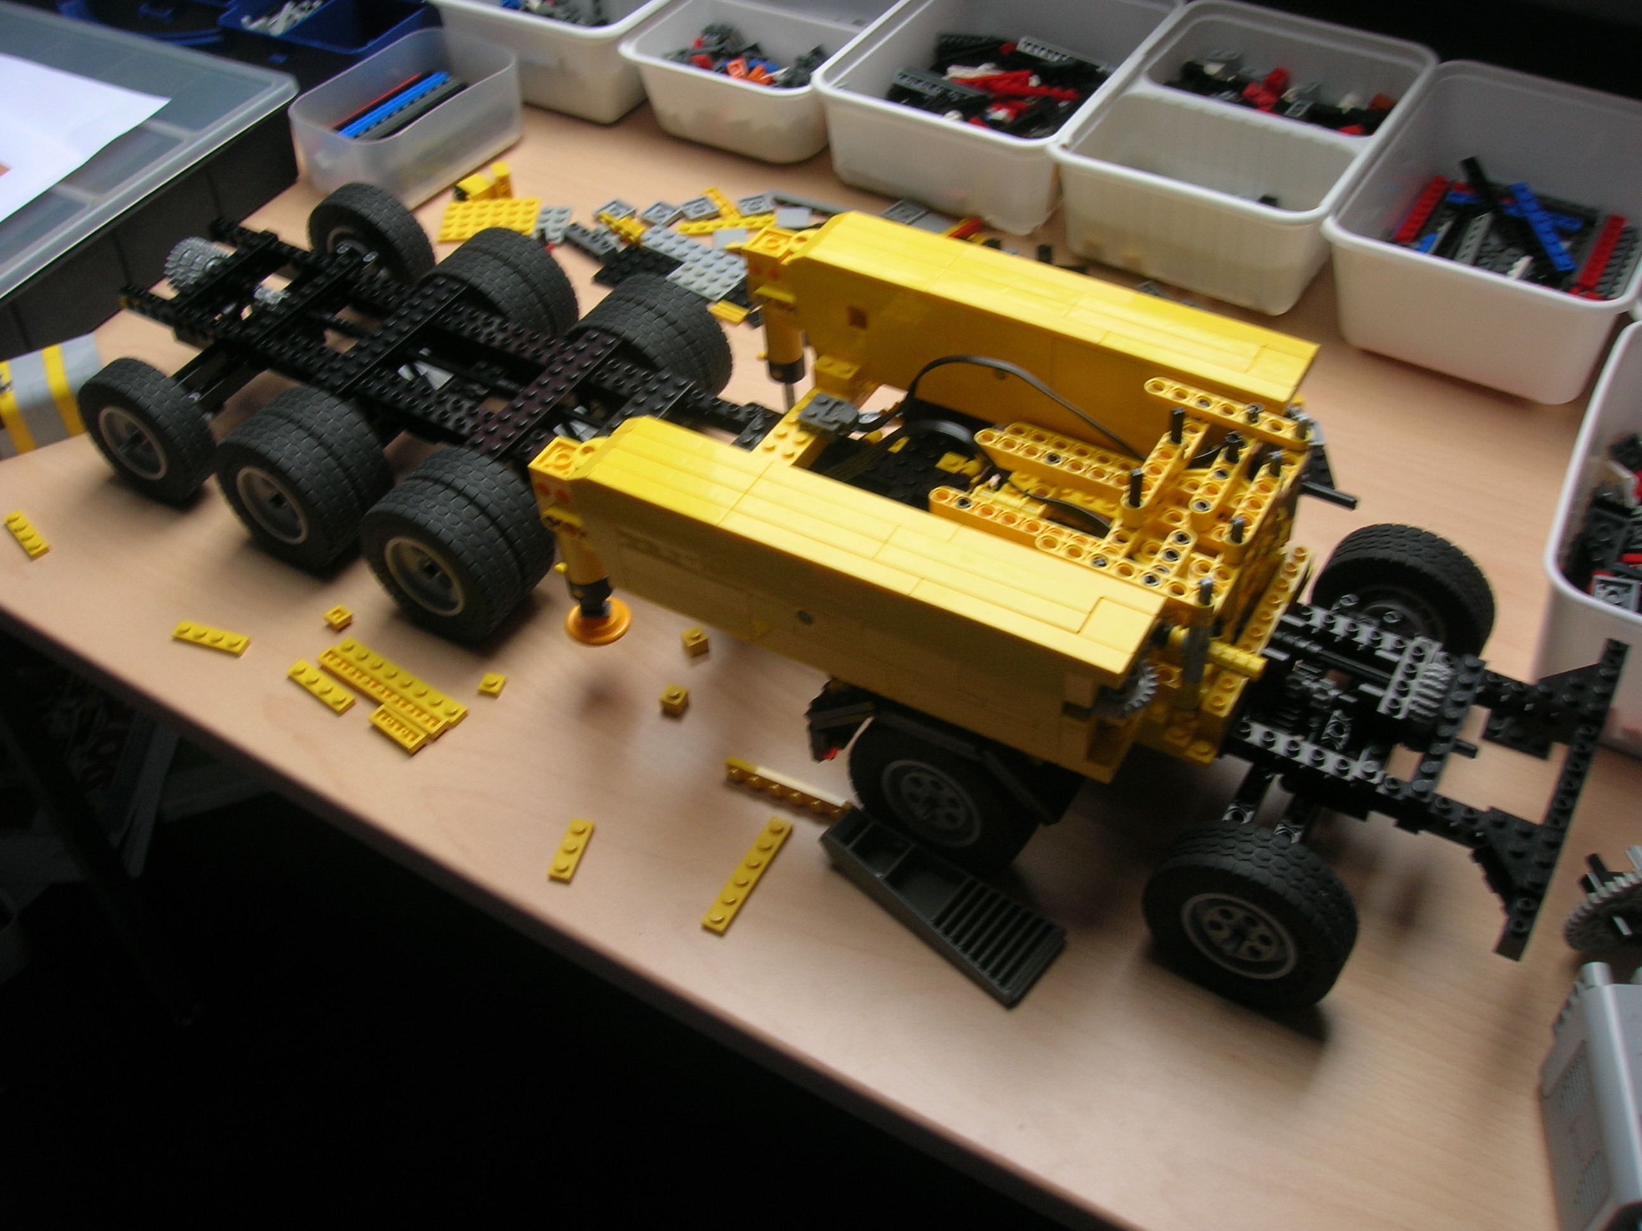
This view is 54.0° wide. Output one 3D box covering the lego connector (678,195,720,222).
[{"bbox_3d":[-0.061,-0.203,0.811,0.016,0.005,0.016,-23,49,-16],"label":"lego connector"}]

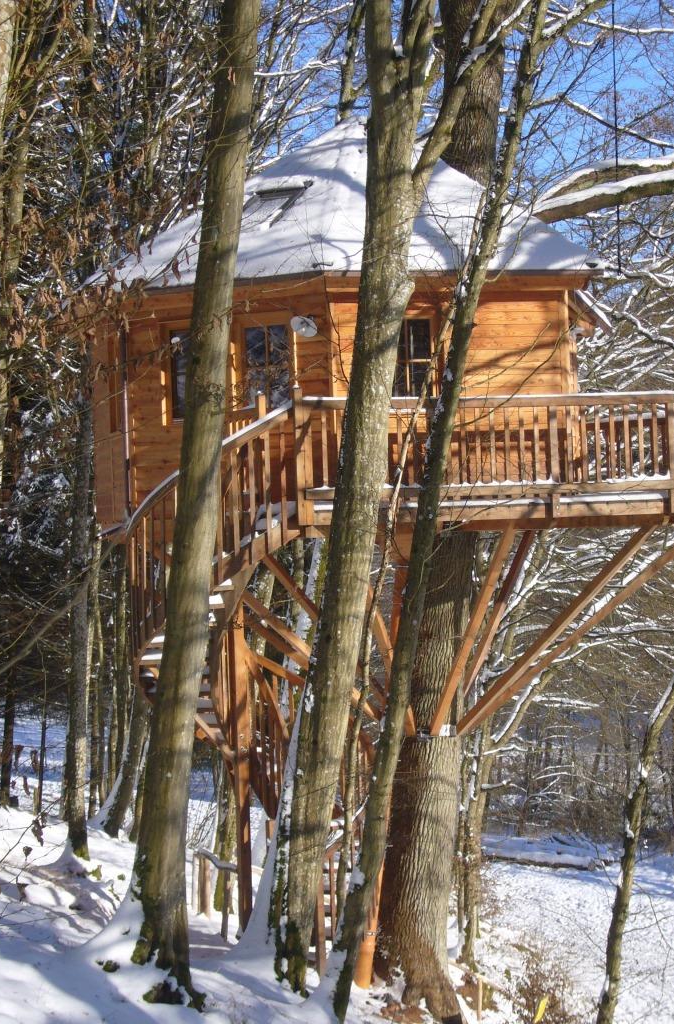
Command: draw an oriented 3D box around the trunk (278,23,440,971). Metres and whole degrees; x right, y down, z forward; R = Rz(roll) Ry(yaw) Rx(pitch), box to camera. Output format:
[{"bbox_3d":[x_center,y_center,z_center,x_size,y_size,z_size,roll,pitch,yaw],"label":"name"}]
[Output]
[{"bbox_3d":[0.122,-0.085,16.000,0.650,7.400,0.550,5,0,0],"label":"trunk"}]

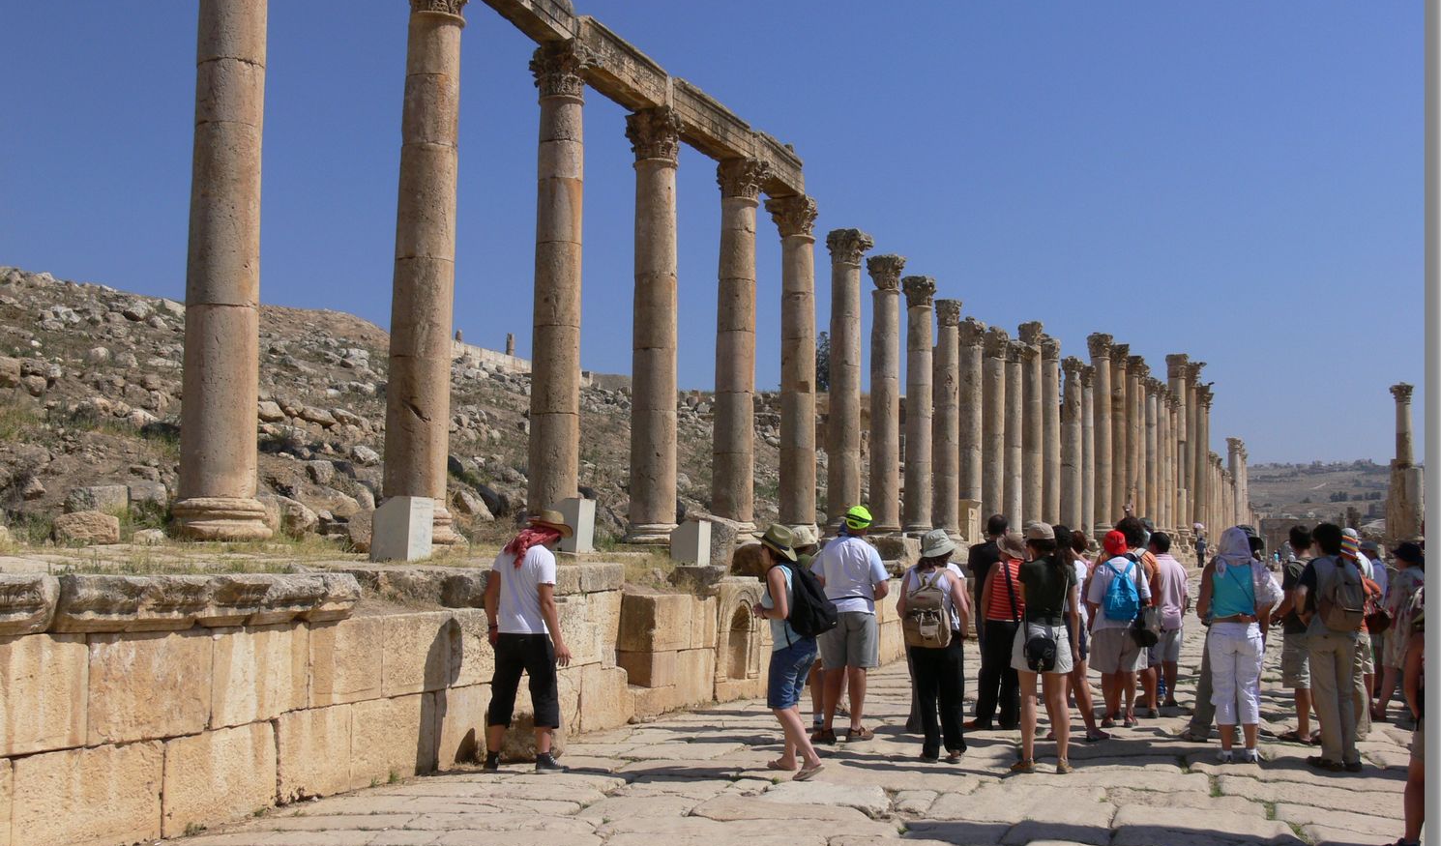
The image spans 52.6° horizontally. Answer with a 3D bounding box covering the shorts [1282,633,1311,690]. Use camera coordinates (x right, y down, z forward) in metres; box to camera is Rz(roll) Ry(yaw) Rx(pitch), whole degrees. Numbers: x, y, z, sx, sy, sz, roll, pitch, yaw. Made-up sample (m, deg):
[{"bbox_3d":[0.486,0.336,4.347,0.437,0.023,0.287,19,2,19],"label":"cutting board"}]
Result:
[{"bbox_3d":[4.615,1.866,11.563,0.400,0.498,0.310,4,-5,-35],"label":"shorts"}]

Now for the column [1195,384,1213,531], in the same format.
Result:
[{"bbox_3d":[33.077,2.498,100.413,1.150,10.386,1.150,-2,-5,25],"label":"column"}]

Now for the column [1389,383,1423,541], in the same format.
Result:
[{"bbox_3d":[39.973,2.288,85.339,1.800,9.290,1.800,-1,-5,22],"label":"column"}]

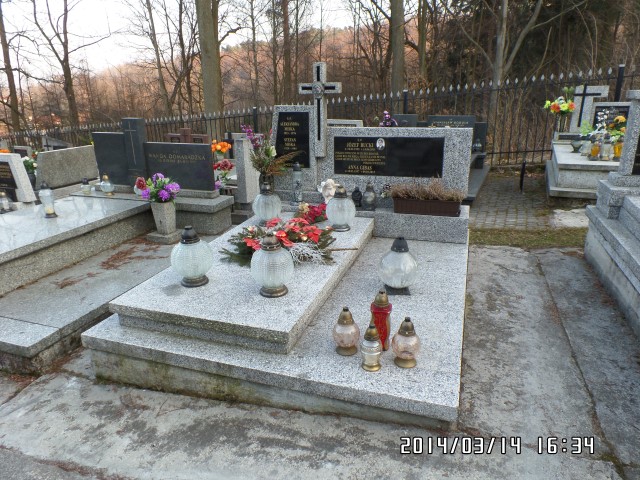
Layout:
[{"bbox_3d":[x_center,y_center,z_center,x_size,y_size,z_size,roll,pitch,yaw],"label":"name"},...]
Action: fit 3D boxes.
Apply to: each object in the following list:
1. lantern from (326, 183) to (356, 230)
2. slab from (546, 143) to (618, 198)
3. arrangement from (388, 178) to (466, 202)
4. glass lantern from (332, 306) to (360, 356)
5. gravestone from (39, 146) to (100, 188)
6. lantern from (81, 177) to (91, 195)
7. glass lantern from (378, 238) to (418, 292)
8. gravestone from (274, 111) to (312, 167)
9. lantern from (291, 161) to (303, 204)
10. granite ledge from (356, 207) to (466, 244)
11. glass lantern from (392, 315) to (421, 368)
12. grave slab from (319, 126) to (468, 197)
[{"bbox_3d":[0.168,-0.254,3.375,0.234,0.350,0.234,-2,19,1],"label":"lantern"},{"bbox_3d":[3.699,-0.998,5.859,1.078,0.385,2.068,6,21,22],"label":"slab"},{"bbox_3d":[0.917,-0.438,3.653,0.623,0.170,0.210,5,19,19],"label":"arrangement"},{"bbox_3d":[0.128,0.424,2.020,0.128,0.236,0.128,-2,18,1],"label":"glass lantern"},{"bbox_3d":[-2.760,-0.798,4.605,0.110,0.368,0.748,5,20,19],"label":"gravestone"},{"bbox_3d":[-2.630,-0.614,4.786,0.101,0.180,0.101,5,20,18],"label":"lantern"},{"bbox_3d":[0.487,0.149,2.636,0.239,0.351,0.239,5,19,19],"label":"glass lantern"},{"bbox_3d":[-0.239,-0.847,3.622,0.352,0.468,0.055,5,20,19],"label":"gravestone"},{"bbox_3d":[-0.220,-0.515,3.879,0.100,0.393,0.100,5,20,18],"label":"lantern"},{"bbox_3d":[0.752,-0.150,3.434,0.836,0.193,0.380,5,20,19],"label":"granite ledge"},{"bbox_3d":[0.361,0.423,1.769,0.120,0.222,0.120,5,20,19],"label":"glass lantern"},{"bbox_3d":[0.610,-0.663,3.654,1.293,0.572,0.130,5,20,18],"label":"grave slab"}]

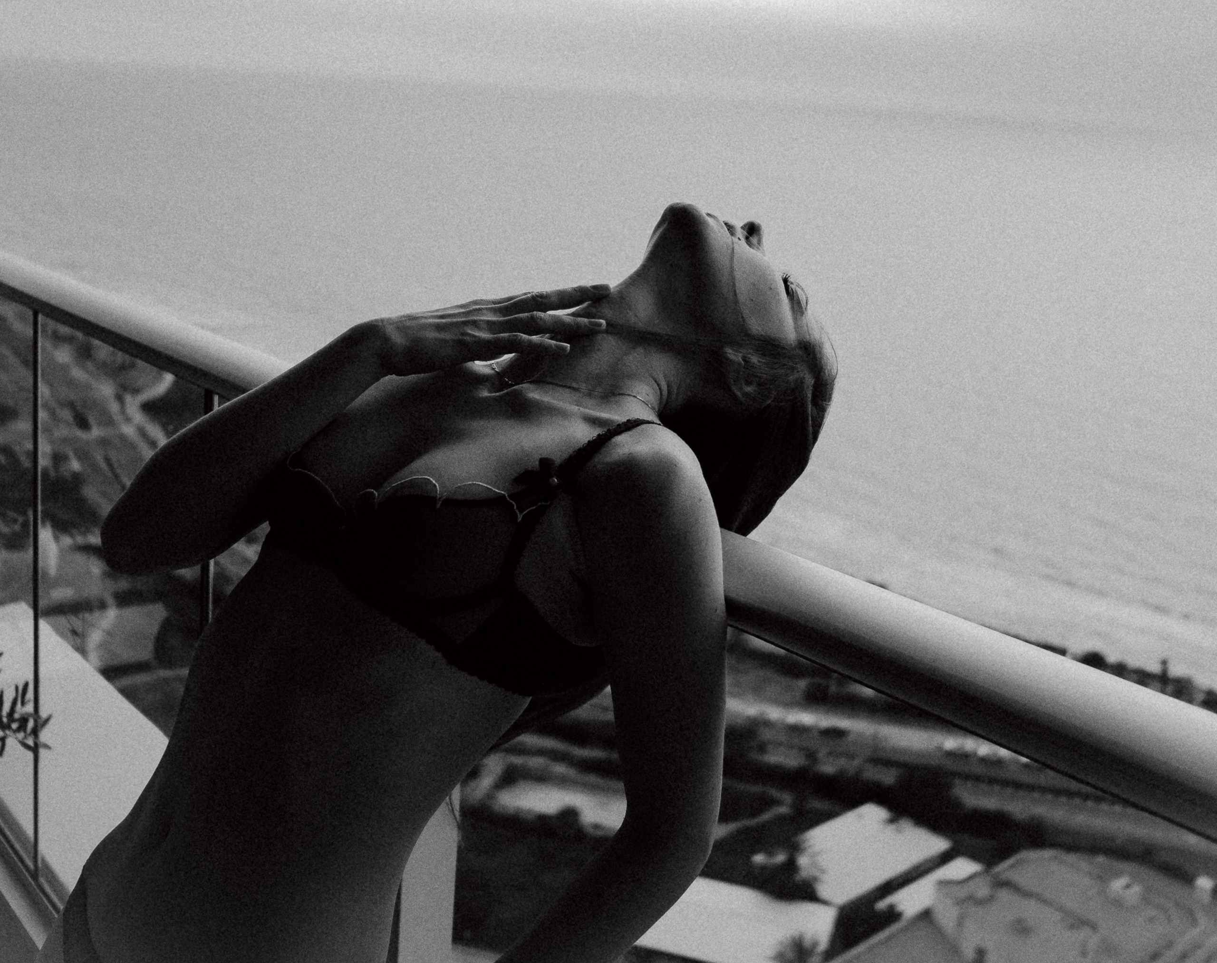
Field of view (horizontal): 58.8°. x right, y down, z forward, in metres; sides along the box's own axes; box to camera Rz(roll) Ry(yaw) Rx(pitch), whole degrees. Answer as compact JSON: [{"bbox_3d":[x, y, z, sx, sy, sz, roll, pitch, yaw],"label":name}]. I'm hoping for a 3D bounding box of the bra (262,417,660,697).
[{"bbox_3d":[-0.105,0.030,0.870,0.290,0.215,0.260,19,69,35],"label":"bra"}]

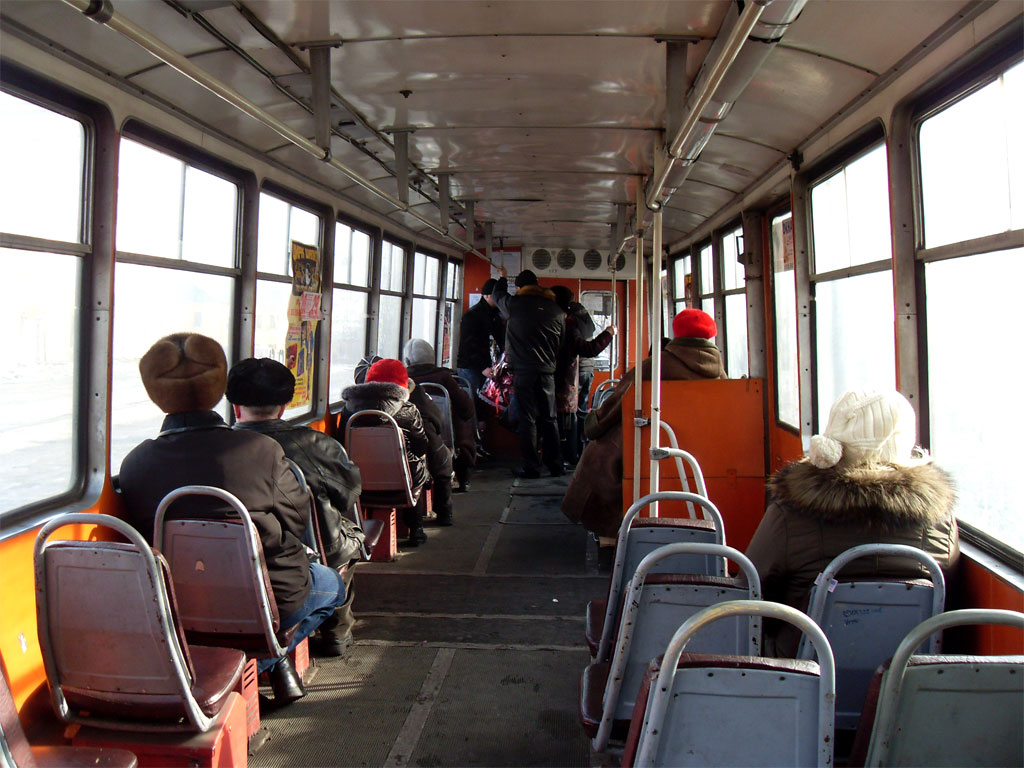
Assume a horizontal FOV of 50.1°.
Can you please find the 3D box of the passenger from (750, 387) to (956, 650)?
[{"bbox_3d":[0.838,0.594,2.752,0.530,1.170,0.680,0,3,4],"label":"passenger"}]

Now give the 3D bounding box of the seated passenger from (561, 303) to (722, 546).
[{"bbox_3d":[0.752,0.306,6.162,0.840,1.430,0.600,2,4,36],"label":"seated passenger"}]

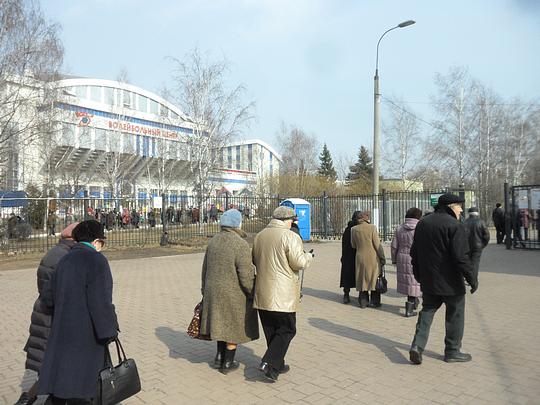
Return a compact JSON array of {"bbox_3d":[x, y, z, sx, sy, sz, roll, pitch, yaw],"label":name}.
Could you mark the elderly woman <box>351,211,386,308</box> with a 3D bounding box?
[{"bbox_3d":[1.617,0.904,6.950,0.560,1.610,0.420,0,-1,21],"label":"elderly woman"}]

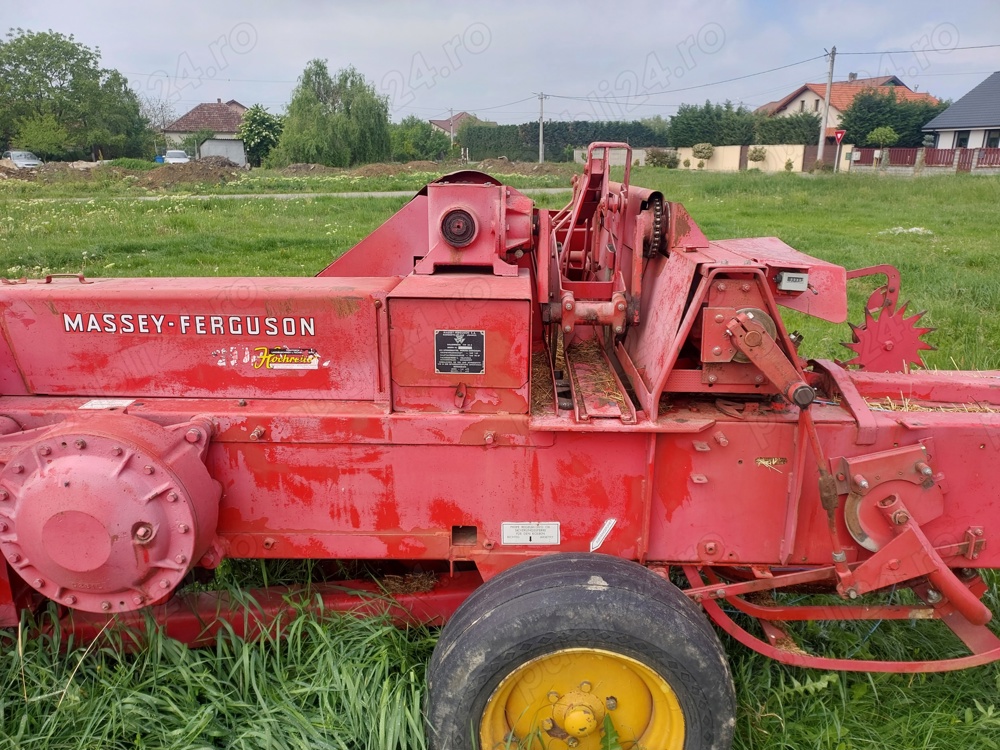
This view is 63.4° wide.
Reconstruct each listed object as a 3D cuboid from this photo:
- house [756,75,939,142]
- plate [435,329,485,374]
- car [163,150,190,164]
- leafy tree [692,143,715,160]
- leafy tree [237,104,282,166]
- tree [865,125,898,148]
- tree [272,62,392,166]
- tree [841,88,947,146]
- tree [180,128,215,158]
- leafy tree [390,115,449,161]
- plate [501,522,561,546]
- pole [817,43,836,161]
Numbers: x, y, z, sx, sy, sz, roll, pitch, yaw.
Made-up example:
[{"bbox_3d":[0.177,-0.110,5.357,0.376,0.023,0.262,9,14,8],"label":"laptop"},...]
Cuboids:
[{"bbox_3d":[30.595,-22.123,70.657,12.500,7.763,11.500,-4,16,-13],"label":"house"},{"bbox_3d":[-0.088,-0.050,1.782,0.110,0.100,0.003,0,16,0],"label":"plate"},{"bbox_3d":[-22.739,-15.075,57.046,1.770,1.460,4.300,-6,17,-20],"label":"car"},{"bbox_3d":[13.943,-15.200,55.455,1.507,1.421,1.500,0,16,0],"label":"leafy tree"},{"bbox_3d":[-19.876,-19.772,67.159,3.983,5.103,3.800,0,16,0],"label":"leafy tree"},{"bbox_3d":[26.083,-15.494,55.373,2.182,3.162,2.200,0,16,0],"label":"tree"},{"bbox_3d":[-14.453,-22.035,68.606,10.511,8.691,9.000,0,16,0],"label":"tree"},{"bbox_3d":[28.760,-17.962,59.358,8.040,5.787,6.000,0,16,0],"label":"tree"},{"bbox_3d":[-24.972,-18.583,66.451,3.116,3.190,2.800,0,16,0],"label":"tree"},{"bbox_3d":[-8.895,-25.711,88.342,6.548,5.218,6.000,0,16,0],"label":"leafy tree"},{"bbox_3d":[0.072,0.366,1.866,0.135,0.058,0.003,0,16,0],"label":"plate"},{"bbox_3d":[21.472,-17.390,53.290,0.300,7.931,0.300,6,17,20],"label":"pole"}]

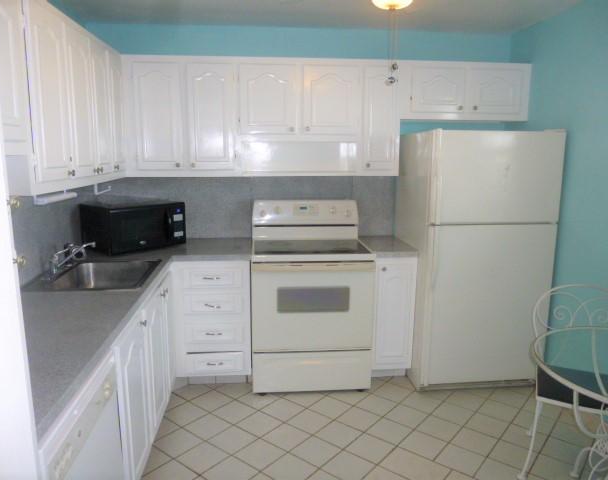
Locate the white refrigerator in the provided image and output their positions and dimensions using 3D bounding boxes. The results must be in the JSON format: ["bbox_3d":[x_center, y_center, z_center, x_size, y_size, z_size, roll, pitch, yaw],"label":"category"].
[{"bbox_3d":[1.128,0.100,3.215,0.788,1.670,0.720,-1,11,-7],"label":"white refrigerator"}]

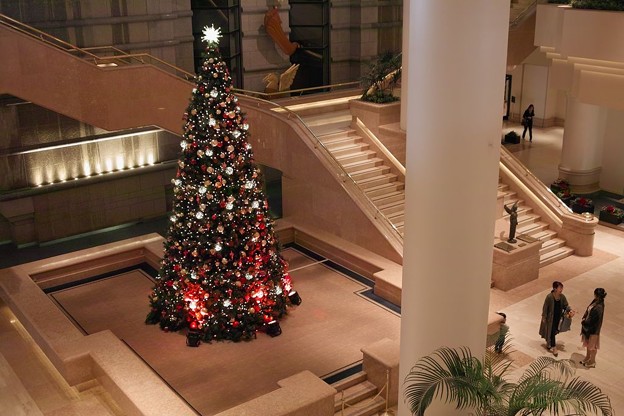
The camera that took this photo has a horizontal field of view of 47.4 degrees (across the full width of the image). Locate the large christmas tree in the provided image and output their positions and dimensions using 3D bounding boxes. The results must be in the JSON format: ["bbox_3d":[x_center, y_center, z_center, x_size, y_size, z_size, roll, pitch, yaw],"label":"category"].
[{"bbox_3d":[-1.956,-0.631,14.600,3.200,5.960,3.200,-1,18,0],"label":"large christmas tree"}]

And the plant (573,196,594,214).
[{"bbox_3d":[8.601,-0.132,22.527,0.430,0.470,0.580,-14,22,-34],"label":"plant"}]

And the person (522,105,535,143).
[{"bbox_3d":[9.787,-3.838,32.055,0.520,1.620,0.420,-3,18,-6],"label":"person"}]

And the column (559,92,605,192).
[{"bbox_3d":[9.419,-2.318,24.505,1.440,3.400,1.440,-14,22,-34],"label":"column"}]

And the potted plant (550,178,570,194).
[{"bbox_3d":[8.495,-0.753,24.372,0.450,0.470,0.580,-14,22,-34],"label":"potted plant"}]

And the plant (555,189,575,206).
[{"bbox_3d":[8.277,-0.385,23.272,0.450,0.470,0.580,-14,22,-34],"label":"plant"}]

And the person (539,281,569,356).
[{"bbox_3d":[4.870,2.184,14.206,0.540,1.580,0.450,-17,24,-40],"label":"person"}]

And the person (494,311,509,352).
[{"bbox_3d":[3.815,2.505,14.383,0.270,0.880,0.310,-8,20,-21],"label":"person"}]

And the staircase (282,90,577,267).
[{"bbox_3d":[3.316,-0.499,19.299,6.150,3.500,5.900,-14,22,-34],"label":"staircase"}]

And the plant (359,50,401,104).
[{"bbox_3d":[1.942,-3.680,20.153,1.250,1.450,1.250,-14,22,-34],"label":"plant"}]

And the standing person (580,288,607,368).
[{"bbox_3d":[5.466,2.305,13.720,0.380,1.630,0.460,9,21,27],"label":"standing person"}]

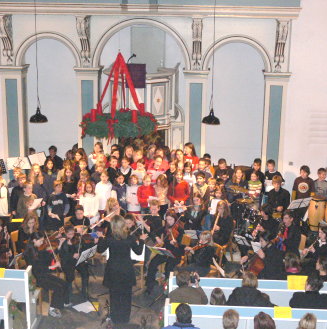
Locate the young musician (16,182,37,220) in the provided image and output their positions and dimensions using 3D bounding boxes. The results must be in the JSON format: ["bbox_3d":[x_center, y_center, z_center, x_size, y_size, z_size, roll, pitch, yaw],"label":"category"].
[{"bbox_3d":[-2.620,0.966,12.501,0.420,1.370,0.360,-7,15,-33],"label":"young musician"}]

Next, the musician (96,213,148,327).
[{"bbox_3d":[-0.610,1.514,9.415,0.700,1.688,0.500,2,14,3],"label":"musician"}]

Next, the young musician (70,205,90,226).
[{"bbox_3d":[-1.479,1.350,11.452,0.500,1.230,0.680,-3,15,-15],"label":"young musician"}]

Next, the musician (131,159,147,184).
[{"bbox_3d":[-0.529,0.577,13.676,0.400,1.400,0.320,0,14,-5],"label":"musician"}]

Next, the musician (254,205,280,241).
[{"bbox_3d":[1.659,1.319,11.257,0.750,1.260,0.520,-7,16,-29],"label":"musician"}]

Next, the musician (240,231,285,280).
[{"bbox_3d":[1.389,1.632,9.978,0.800,1.254,0.580,-3,14,-17],"label":"musician"}]

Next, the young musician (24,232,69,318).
[{"bbox_3d":[-1.801,1.682,10.041,0.760,1.280,0.480,6,15,17],"label":"young musician"}]

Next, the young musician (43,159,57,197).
[{"bbox_3d":[-2.345,0.651,13.353,0.420,1.530,0.300,-1,12,-8],"label":"young musician"}]

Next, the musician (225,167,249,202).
[{"bbox_3d":[1.443,0.721,13.043,0.450,1.363,0.330,4,14,14],"label":"musician"}]

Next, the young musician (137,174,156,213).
[{"bbox_3d":[-0.331,0.837,12.875,0.380,1.330,0.300,1,12,3],"label":"young musician"}]

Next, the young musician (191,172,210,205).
[{"bbox_3d":[0.734,0.810,13.183,0.420,1.340,0.300,4,15,12],"label":"young musician"}]

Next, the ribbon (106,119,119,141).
[{"bbox_3d":[-0.799,-0.541,10.135,0.190,0.360,0.090,5,15,14],"label":"ribbon"}]

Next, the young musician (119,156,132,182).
[{"bbox_3d":[-0.784,0.533,13.322,0.400,1.420,0.300,1,12,0],"label":"young musician"}]

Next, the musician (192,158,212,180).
[{"bbox_3d":[0.795,0.558,13.527,0.420,1.430,0.320,1,12,3],"label":"musician"}]

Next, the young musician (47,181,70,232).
[{"bbox_3d":[-2.018,0.971,12.449,0.440,1.400,0.320,-2,13,-11],"label":"young musician"}]

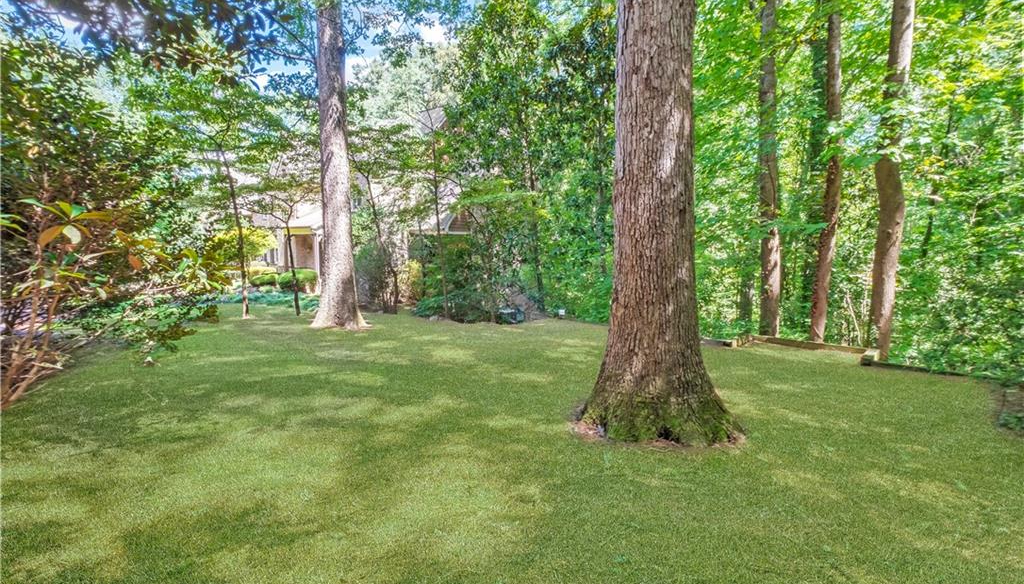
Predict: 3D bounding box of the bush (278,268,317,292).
[{"bbox_3d":[-8.300,-0.440,16.500,1.400,0.980,1.350,0,4,0],"label":"bush"}]

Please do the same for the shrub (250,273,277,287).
[{"bbox_3d":[-10.400,-0.480,17.900,1.150,0.640,1.100,0,4,0],"label":"shrub"}]

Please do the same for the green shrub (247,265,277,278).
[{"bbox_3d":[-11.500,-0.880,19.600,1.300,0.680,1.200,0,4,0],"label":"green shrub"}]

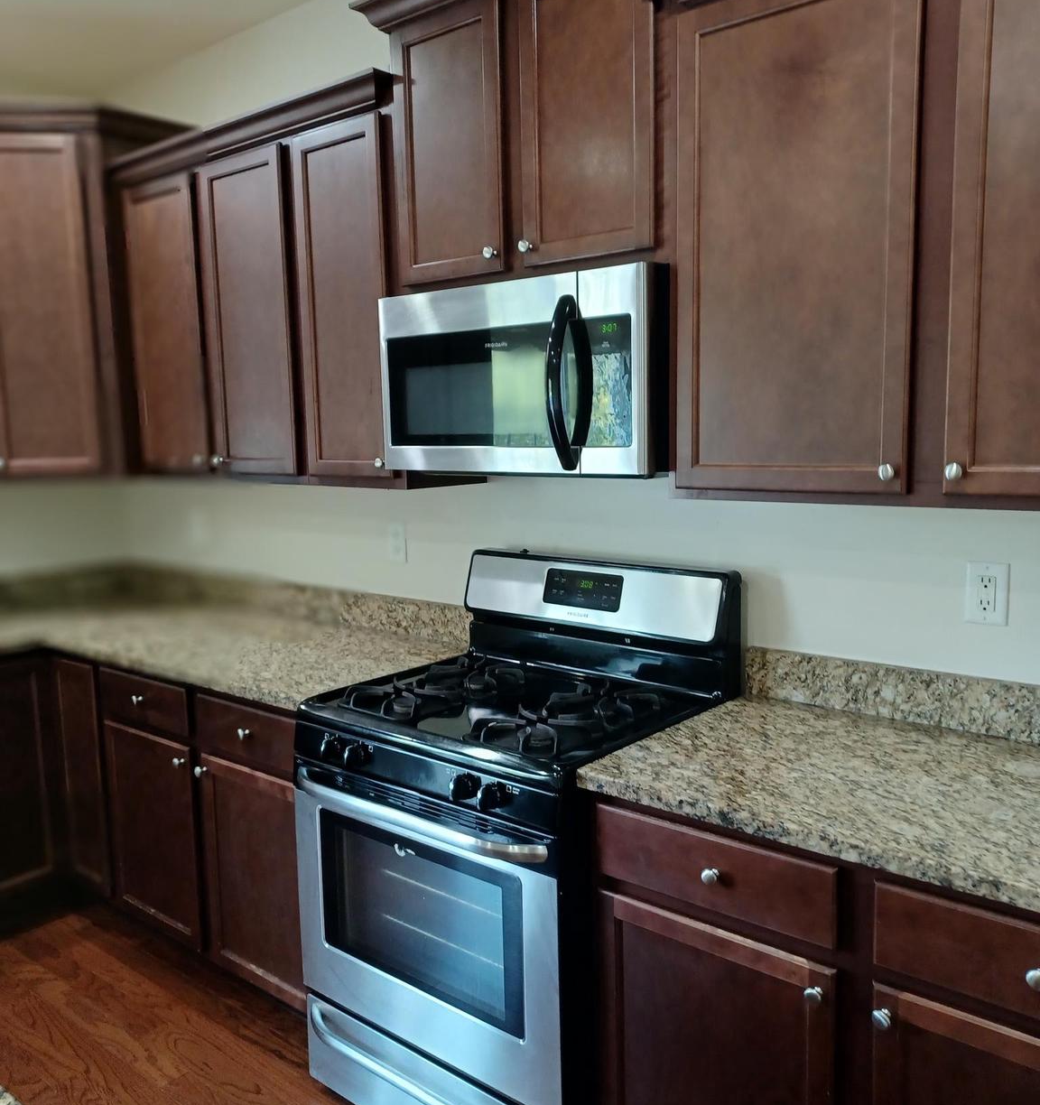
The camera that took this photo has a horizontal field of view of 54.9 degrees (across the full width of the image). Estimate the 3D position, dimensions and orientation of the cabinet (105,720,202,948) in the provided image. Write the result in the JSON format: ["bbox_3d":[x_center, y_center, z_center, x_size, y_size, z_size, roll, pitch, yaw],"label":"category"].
[{"bbox_3d":[-0.855,0.758,3.034,0.448,0.573,0.572,5,9,40],"label":"cabinet"}]

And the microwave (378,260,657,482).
[{"bbox_3d":[0.070,-0.388,2.272,0.754,0.408,0.410,5,9,40],"label":"microwave"}]

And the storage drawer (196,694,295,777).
[{"bbox_3d":[-0.501,0.418,2.641,0.445,0.135,0.520,5,9,40],"label":"storage drawer"}]

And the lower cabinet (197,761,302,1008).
[{"bbox_3d":[-0.471,0.790,2.713,0.445,0.573,0.572,5,9,40],"label":"lower cabinet"}]

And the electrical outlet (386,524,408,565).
[{"bbox_3d":[-0.363,-0.025,2.954,0.076,0.114,0.012,5,9,40],"label":"electrical outlet"}]

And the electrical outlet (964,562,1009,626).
[{"bbox_3d":[0.888,0.080,1.906,0.073,0.116,0.012,5,9,40],"label":"electrical outlet"}]

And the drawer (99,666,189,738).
[{"bbox_3d":[-0.885,0.387,2.962,0.448,0.135,0.520,5,9,40],"label":"drawer"}]

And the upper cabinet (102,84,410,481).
[{"bbox_3d":[-0.690,-0.688,2.904,1.250,0.972,0.365,5,9,40],"label":"upper cabinet"}]

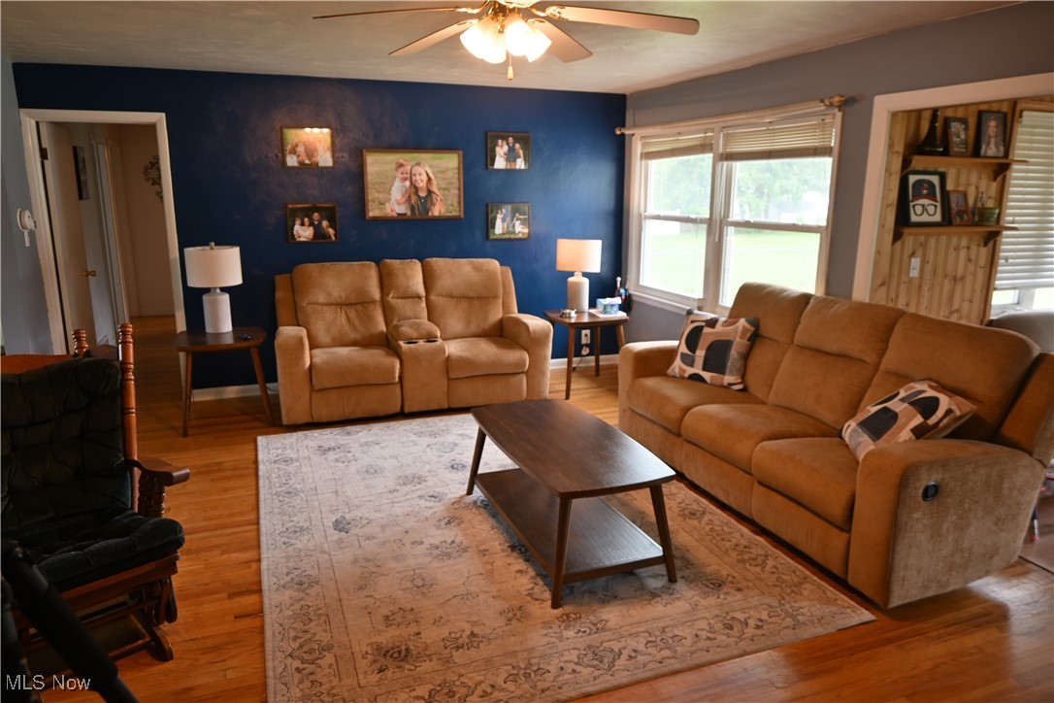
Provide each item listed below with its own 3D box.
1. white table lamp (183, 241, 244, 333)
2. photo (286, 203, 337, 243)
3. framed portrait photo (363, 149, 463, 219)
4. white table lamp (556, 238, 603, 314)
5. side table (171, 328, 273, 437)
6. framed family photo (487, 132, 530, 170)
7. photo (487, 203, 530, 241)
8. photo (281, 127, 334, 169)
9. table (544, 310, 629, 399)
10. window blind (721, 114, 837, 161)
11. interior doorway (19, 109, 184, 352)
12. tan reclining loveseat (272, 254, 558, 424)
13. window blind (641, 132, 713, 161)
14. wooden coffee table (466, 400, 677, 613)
[{"bbox_3d":[-2.211,-0.454,4.986,0.361,0.628,0.361,-5,14,-20],"label":"white table lamp"},{"bbox_3d":[-1.671,-1.004,5.489,0.374,0.300,0.030,-5,14,-20],"label":"photo"},{"bbox_3d":[-0.909,-1.350,5.703,0.802,0.543,0.030,-5,14,-20],"label":"framed portrait photo"},{"bbox_3d":[0.432,-0.629,5.840,0.415,0.592,0.415,0,13,0],"label":"white table lamp"},{"bbox_3d":[-2.123,0.189,4.975,0.585,0.615,0.576,-5,14,-20],"label":"side table"},{"bbox_3d":[-0.144,-1.670,5.884,0.371,0.304,0.022,-5,14,-20],"label":"framed family photo"},{"bbox_3d":[-0.145,-1.113,6.019,0.371,0.304,0.022,-5,14,-20],"label":"photo"},{"bbox_3d":[-1.669,-1.551,5.359,0.370,0.295,0.030,-5,14,-20],"label":"photo"},{"bbox_3d":[0.474,0.002,5.827,0.576,0.615,0.576,-5,14,-20],"label":"table"},{"bbox_3d":[1.581,-1.339,4.468,0.055,0.234,1.074,-5,14,-20],"label":"window blind"},{"bbox_3d":[-2.995,-0.626,5.124,0.871,2.126,0.130,-5,14,-20],"label":"interior doorway"},{"bbox_3d":[-0.916,-0.151,5.509,1.990,1.050,0.900,-5,14,-20],"label":"tan reclining loveseat"},{"bbox_3d":[1.185,-1.635,5.594,0.050,0.186,1.051,-5,14,-20],"label":"window blind"},{"bbox_3d":[0.162,0.645,3.381,0.581,0.486,1.169,-5,15,-21],"label":"wooden coffee table"}]

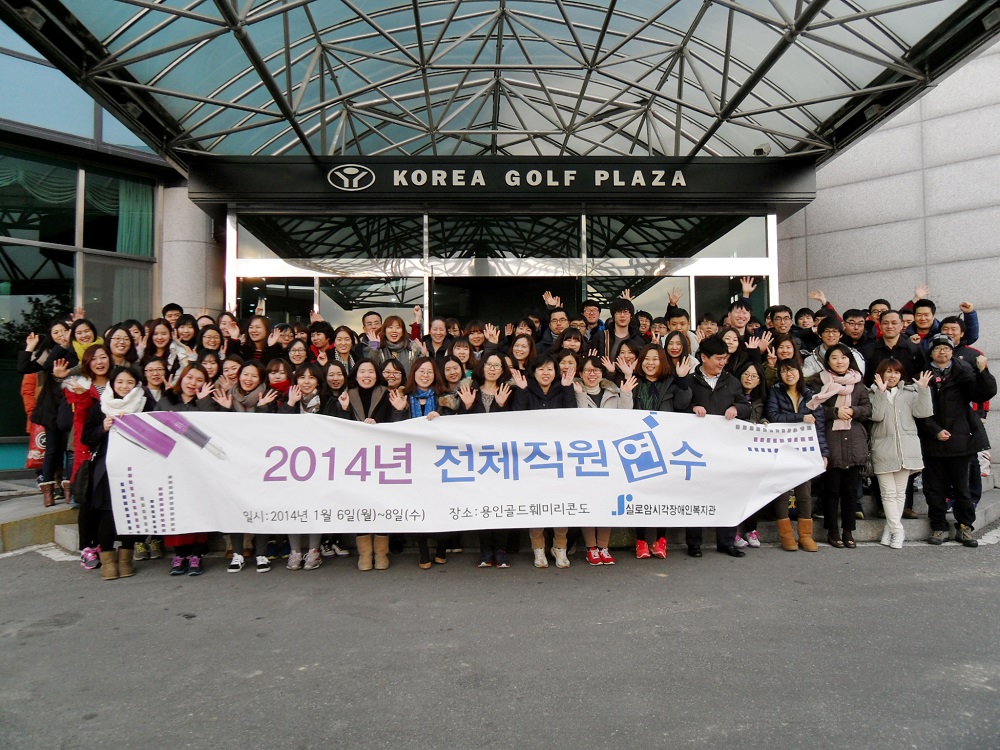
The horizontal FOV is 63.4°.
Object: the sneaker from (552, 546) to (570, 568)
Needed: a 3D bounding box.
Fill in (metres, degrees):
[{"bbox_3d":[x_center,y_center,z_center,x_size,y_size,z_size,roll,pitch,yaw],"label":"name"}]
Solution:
[{"bbox_3d":[0.460,1.380,6.100,0.100,0.115,0.255,0,-3,-16],"label":"sneaker"}]

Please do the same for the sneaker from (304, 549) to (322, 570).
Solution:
[{"bbox_3d":[-1.416,1.404,6.140,0.105,0.125,0.260,0,-3,2],"label":"sneaker"}]

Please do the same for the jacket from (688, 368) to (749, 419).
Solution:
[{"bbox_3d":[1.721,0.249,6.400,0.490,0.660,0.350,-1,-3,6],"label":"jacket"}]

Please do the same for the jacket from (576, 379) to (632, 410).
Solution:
[{"bbox_3d":[0.814,0.356,6.330,0.480,0.680,0.300,0,-2,5],"label":"jacket"}]

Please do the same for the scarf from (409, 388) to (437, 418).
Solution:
[{"bbox_3d":[-0.589,0.228,6.150,0.210,0.270,0.180,0,-3,-5],"label":"scarf"}]

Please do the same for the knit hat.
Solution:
[{"bbox_3d":[3.754,-0.276,6.870,0.195,0.160,0.220,-2,-3,23],"label":"knit hat"}]

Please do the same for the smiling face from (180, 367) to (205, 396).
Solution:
[{"bbox_3d":[-2.290,0.048,6.030,0.175,0.225,0.175,13,-3,-17],"label":"smiling face"}]

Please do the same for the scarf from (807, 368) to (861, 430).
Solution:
[{"bbox_3d":[2.767,0.207,6.700,0.430,0.500,0.250,-1,-3,18],"label":"scarf"}]

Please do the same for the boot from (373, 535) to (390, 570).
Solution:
[{"bbox_3d":[-0.903,1.343,6.140,0.120,0.245,0.270,0,-3,-12],"label":"boot"}]

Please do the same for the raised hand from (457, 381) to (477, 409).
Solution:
[{"bbox_3d":[-0.248,0.147,6.000,0.145,0.200,0.070,-2,-3,-2],"label":"raised hand"}]

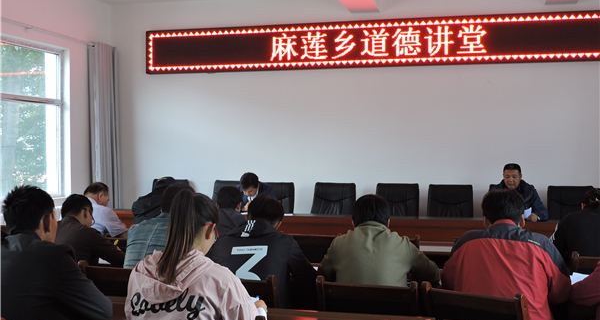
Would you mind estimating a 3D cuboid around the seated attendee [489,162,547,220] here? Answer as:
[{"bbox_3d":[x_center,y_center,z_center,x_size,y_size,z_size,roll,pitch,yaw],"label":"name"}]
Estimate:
[{"bbox_3d":[2.163,0.694,6.865,0.580,1.290,0.780,0,1,15],"label":"seated attendee"}]

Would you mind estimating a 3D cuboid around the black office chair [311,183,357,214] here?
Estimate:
[{"bbox_3d":[0.345,0.800,7.846,0.570,1.060,0.620,0,1,14],"label":"black office chair"}]

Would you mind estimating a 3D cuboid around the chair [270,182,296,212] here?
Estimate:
[{"bbox_3d":[-0.367,0.803,7.836,0.570,1.060,0.620,0,1,14],"label":"chair"}]

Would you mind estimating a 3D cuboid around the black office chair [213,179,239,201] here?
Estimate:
[{"bbox_3d":[-0.867,0.800,8.103,0.570,1.060,0.620,0,1,14],"label":"black office chair"}]

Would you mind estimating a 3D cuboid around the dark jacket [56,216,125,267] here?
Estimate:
[{"bbox_3d":[-1.198,0.632,3.908,0.520,0.630,0.600,0,1,19],"label":"dark jacket"}]

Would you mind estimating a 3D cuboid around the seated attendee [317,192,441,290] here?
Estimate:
[{"bbox_3d":[0.404,0.776,3.434,0.580,1.200,0.800,0,1,11],"label":"seated attendee"}]

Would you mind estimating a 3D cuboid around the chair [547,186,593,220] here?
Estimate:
[{"bbox_3d":[2.825,0.812,7.214,0.570,1.060,0.620,0,1,14],"label":"chair"}]

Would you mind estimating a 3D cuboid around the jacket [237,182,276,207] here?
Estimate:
[{"bbox_3d":[-0.479,0.551,7.641,0.490,0.600,0.400,0,1,8],"label":"jacket"}]

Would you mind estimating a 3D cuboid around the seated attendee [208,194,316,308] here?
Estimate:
[{"bbox_3d":[-0.185,0.775,3.505,0.560,1.200,0.780,0,1,12],"label":"seated attendee"}]

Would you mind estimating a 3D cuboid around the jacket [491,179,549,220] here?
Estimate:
[{"bbox_3d":[2.127,0.531,6.845,0.600,0.680,0.520,0,1,14],"label":"jacket"}]

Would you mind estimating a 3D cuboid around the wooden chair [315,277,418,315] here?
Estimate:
[{"bbox_3d":[0.334,0.934,3.090,0.440,0.890,0.500,0,1,17],"label":"wooden chair"}]

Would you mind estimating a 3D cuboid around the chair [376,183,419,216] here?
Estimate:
[{"bbox_3d":[1.014,0.807,7.360,0.570,1.060,0.620,0,1,14],"label":"chair"}]

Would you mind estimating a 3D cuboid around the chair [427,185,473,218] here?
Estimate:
[{"bbox_3d":[1.552,0.808,7.176,0.570,1.060,0.620,0,1,14],"label":"chair"}]

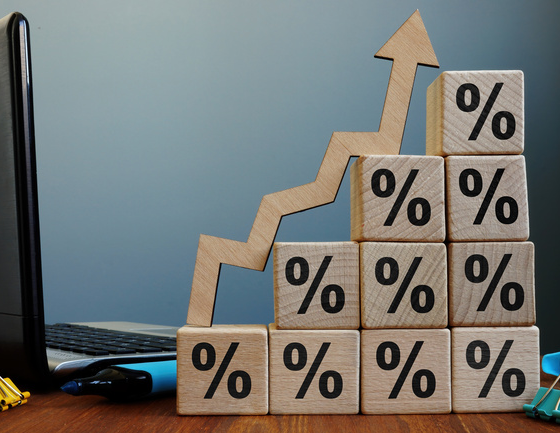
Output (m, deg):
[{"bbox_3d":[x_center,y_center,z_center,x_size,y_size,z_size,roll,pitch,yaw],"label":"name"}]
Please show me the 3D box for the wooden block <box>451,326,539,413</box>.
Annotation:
[{"bbox_3d":[0.108,0.078,0.430,0.044,0.043,0.044,0,-2,-1],"label":"wooden block"}]

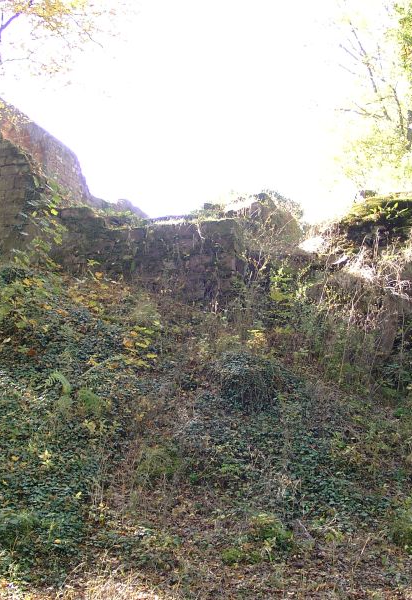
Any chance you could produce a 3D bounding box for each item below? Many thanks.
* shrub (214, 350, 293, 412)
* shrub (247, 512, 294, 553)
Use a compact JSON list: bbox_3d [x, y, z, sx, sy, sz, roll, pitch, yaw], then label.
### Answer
[{"bbox_3d":[0.695,1.193,11.500,1.142,0.871,1.027,0,-9,0],"label":"shrub"},{"bbox_3d":[0.747,2.692,9.100,0.556,0.445,0.500,0,-9,0],"label":"shrub"}]

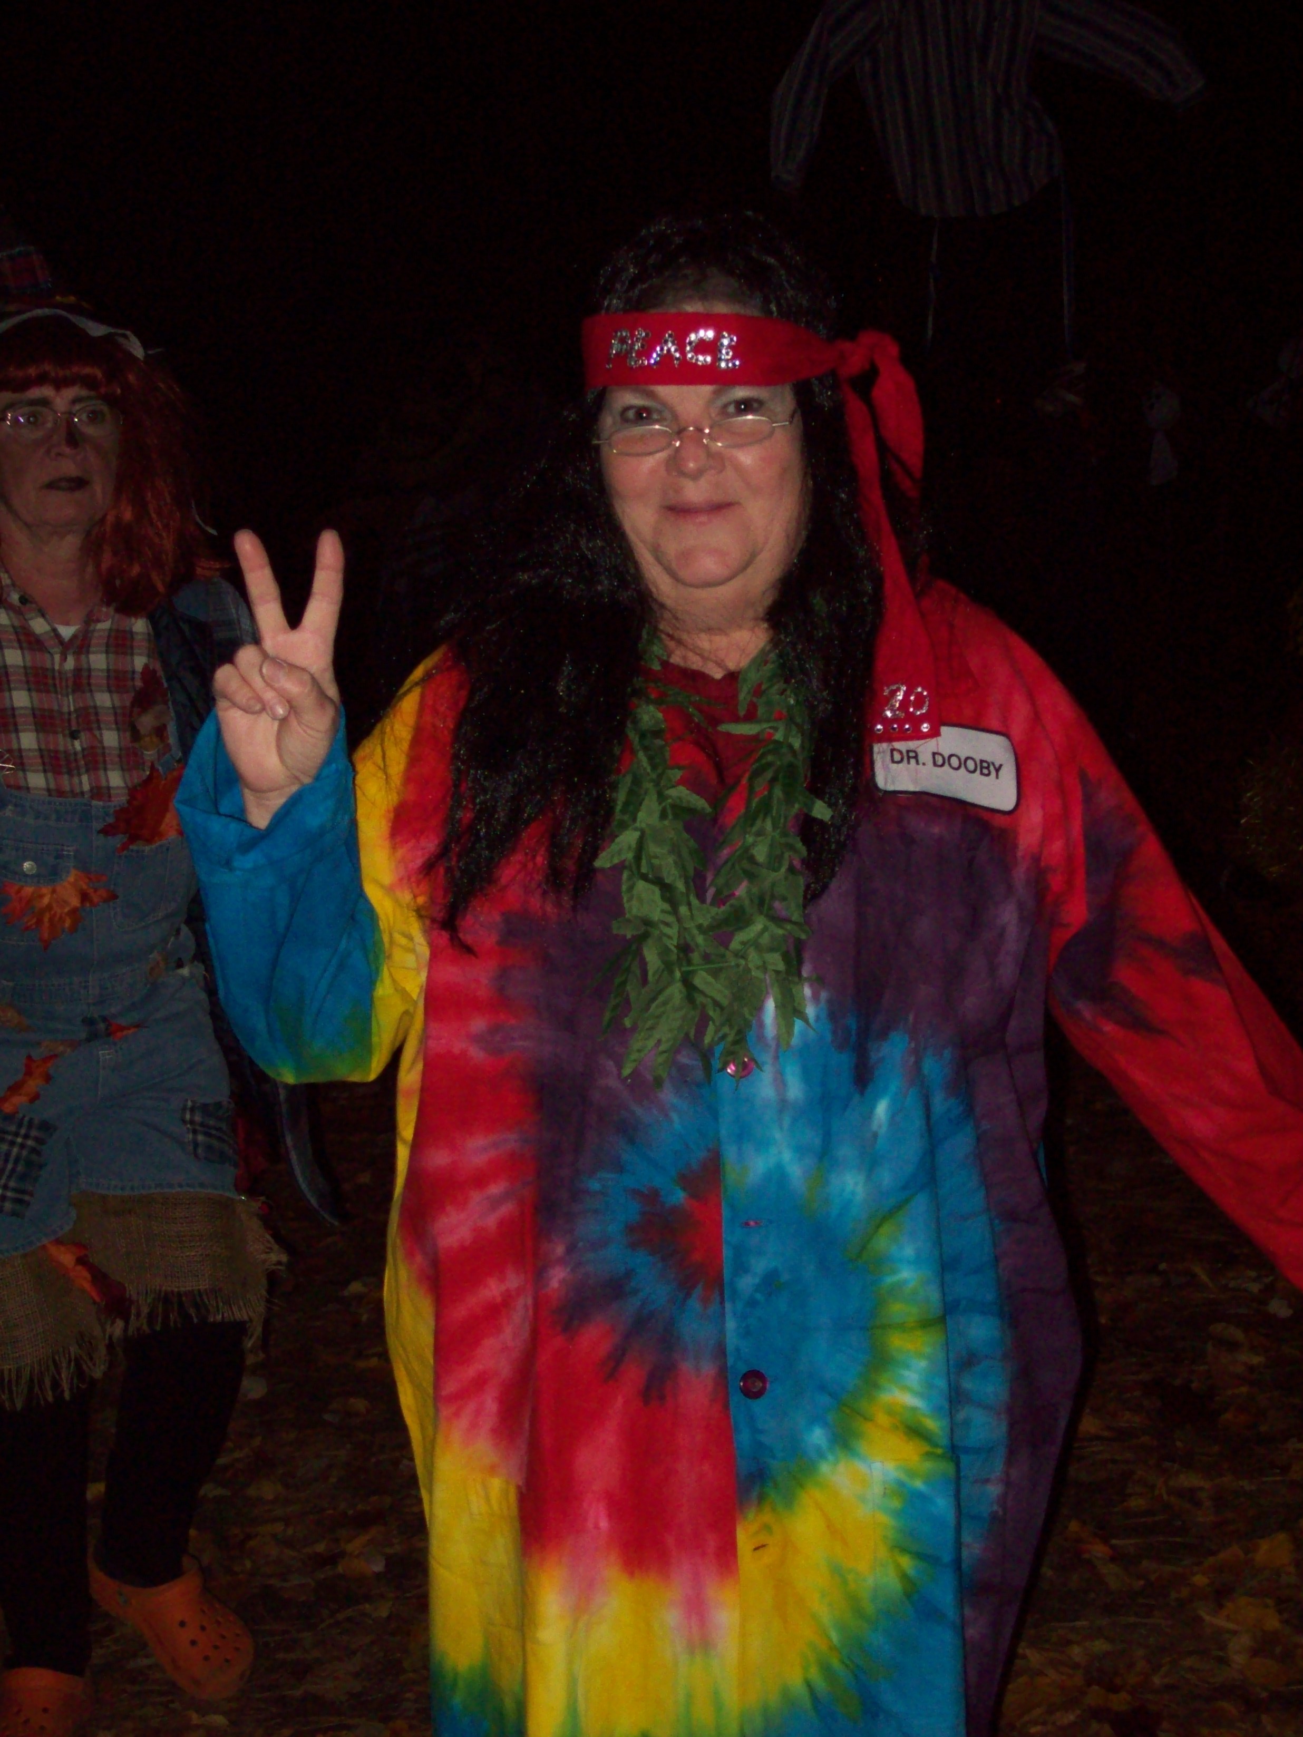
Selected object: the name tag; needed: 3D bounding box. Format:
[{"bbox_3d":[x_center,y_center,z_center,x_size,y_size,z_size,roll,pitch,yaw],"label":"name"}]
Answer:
[{"bbox_3d":[0.192,-0.067,1.830,0.102,0.054,0.008,5,-20,-20],"label":"name tag"}]

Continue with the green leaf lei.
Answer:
[{"bbox_3d":[0.041,-0.009,1.870,0.165,0.310,0.180,0,9,0],"label":"green leaf lei"}]

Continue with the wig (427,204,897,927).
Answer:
[{"bbox_3d":[0.002,-0.199,1.920,0.320,0.480,0.270,1,9,7],"label":"wig"}]

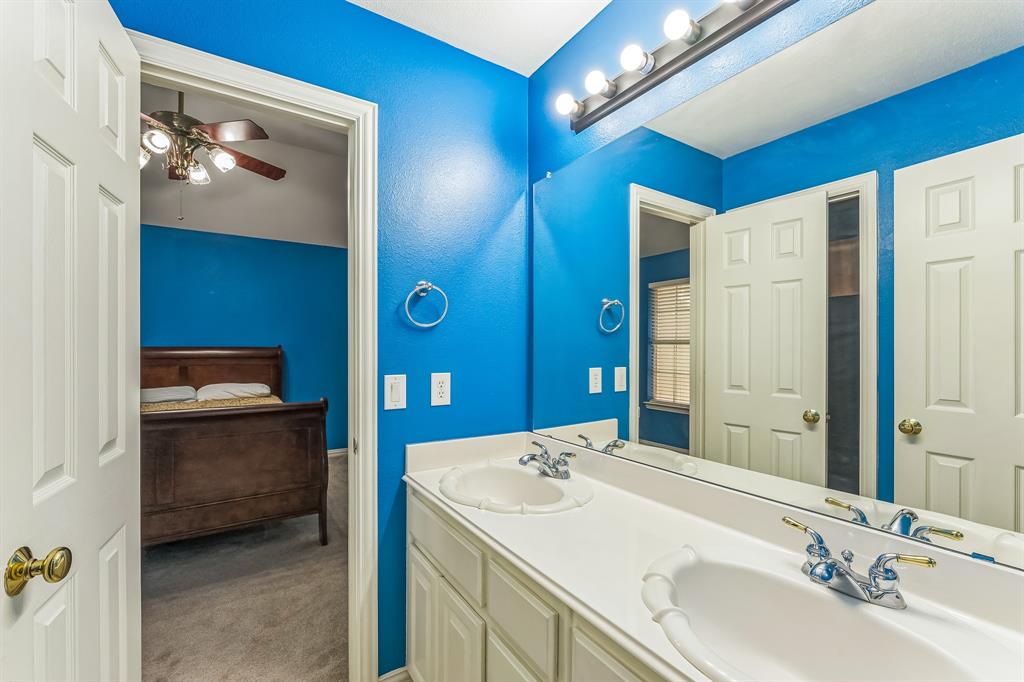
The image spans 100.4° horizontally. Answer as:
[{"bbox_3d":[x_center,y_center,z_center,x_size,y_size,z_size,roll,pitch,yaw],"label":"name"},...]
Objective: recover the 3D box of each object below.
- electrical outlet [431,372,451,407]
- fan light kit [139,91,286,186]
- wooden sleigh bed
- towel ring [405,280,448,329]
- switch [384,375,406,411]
[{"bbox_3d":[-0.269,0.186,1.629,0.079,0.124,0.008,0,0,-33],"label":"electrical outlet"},{"bbox_3d":[-2.120,-1.310,2.715,1.300,0.660,1.300,0,0,-33],"label":"fan light kit"},{"bbox_3d":[-2.433,0.668,3.100,1.610,1.220,2.240,0,0,-34],"label":"wooden sleigh bed"},{"bbox_3d":[-0.317,-0.135,1.558,0.162,0.175,0.072,0,0,-33],"label":"towel ring"},{"bbox_3d":[-0.417,0.185,1.533,0.079,0.124,0.010,0,0,-33],"label":"switch"}]

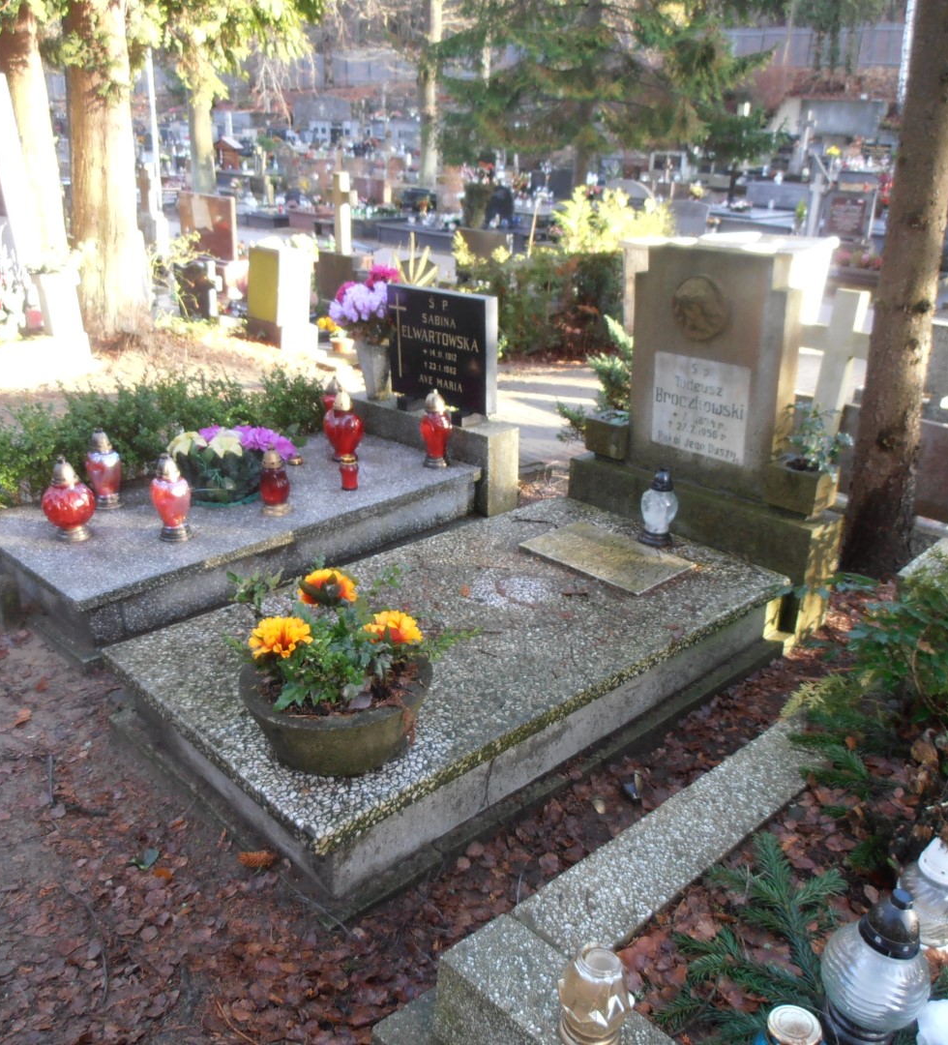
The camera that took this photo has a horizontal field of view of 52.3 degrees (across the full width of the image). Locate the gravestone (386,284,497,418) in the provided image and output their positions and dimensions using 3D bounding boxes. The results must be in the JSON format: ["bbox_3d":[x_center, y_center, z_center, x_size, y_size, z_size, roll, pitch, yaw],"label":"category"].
[{"bbox_3d":[-0.143,-0.748,4.200,0.602,0.503,0.068,20,29,40],"label":"gravestone"}]

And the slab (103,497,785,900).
[{"bbox_3d":[0.012,0.361,2.884,1.824,0.202,1.003,-19,29,-40],"label":"slab"}]

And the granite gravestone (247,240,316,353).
[{"bbox_3d":[-1.532,-1.788,7.595,0.394,0.739,0.384,16,26,34],"label":"granite gravestone"}]

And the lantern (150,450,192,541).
[{"bbox_3d":[-1.020,-0.089,3.236,0.141,0.290,0.141,20,29,40],"label":"lantern"}]

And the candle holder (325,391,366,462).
[{"bbox_3d":[-0.540,-0.413,4.026,0.166,0.284,0.166,-18,28,-41],"label":"candle holder"}]

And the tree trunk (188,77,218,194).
[{"bbox_3d":[-6.022,-8.542,21.459,0.500,2.560,0.500,-18,28,-41],"label":"tree trunk"}]

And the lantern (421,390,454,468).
[{"bbox_3d":[-0.149,-0.385,3.955,0.129,0.313,0.129,1,21,0],"label":"lantern"}]

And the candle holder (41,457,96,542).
[{"bbox_3d":[-1.361,-0.084,3.232,0.168,0.276,0.168,-18,28,-41],"label":"candle holder"}]

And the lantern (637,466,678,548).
[{"bbox_3d":[0.639,-0.059,3.323,0.125,0.259,0.125,1,21,0],"label":"lantern"}]

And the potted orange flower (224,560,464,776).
[{"bbox_3d":[-0.313,0.343,2.213,0.461,0.326,0.490,0,22,0],"label":"potted orange flower"}]

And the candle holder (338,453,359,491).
[{"bbox_3d":[-0.478,-0.193,3.686,0.070,0.135,0.070,1,21,0],"label":"candle holder"}]

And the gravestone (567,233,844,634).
[{"bbox_3d":[0.791,-0.327,3.340,0.216,1.179,1.003,-19,29,-40],"label":"gravestone"}]

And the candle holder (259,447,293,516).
[{"bbox_3d":[-0.726,-0.156,3.526,0.115,0.236,0.115,1,21,0],"label":"candle holder"}]

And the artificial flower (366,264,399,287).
[{"bbox_3d":[-0.426,-1.156,4.531,0.144,0.125,0.163,-19,29,-40],"label":"artificial flower"}]

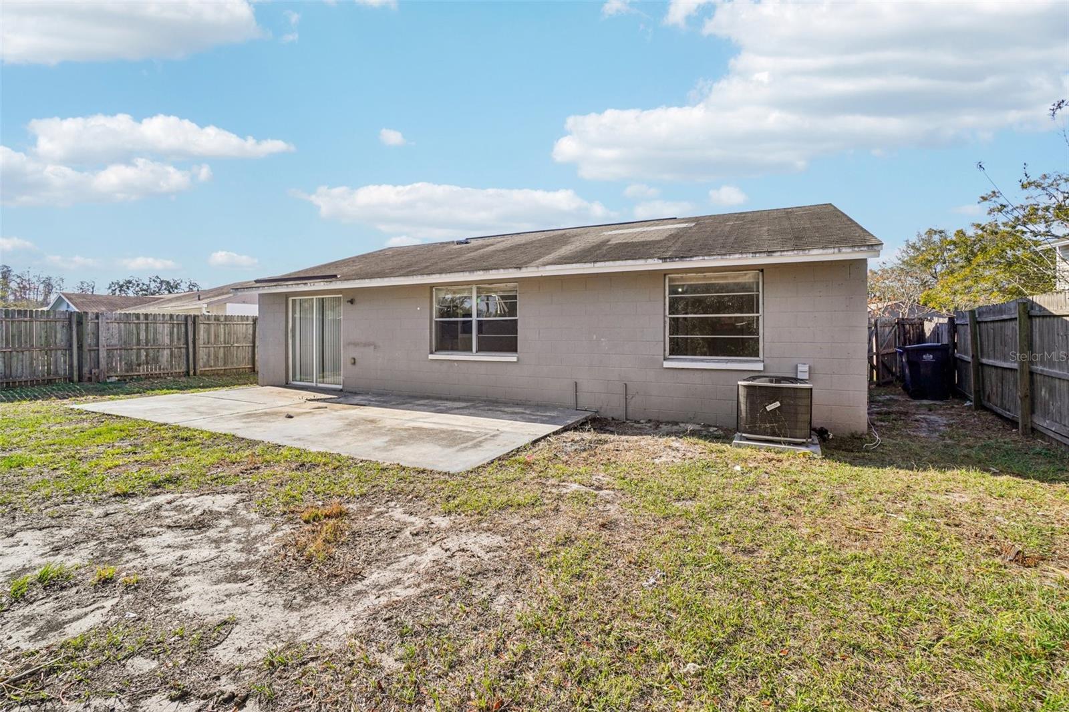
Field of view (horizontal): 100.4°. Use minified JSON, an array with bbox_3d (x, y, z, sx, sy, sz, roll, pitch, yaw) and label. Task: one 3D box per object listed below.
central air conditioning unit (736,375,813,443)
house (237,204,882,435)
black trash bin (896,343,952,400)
[{"bbox_3d":[2.870,0.575,5.380,0.750,0.670,0.750,1,3,25],"label":"central air conditioning unit"},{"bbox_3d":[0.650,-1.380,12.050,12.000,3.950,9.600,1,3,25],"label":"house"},{"bbox_3d":[7.600,0.285,8.700,0.770,1.060,0.640,1,3,22],"label":"black trash bin"}]

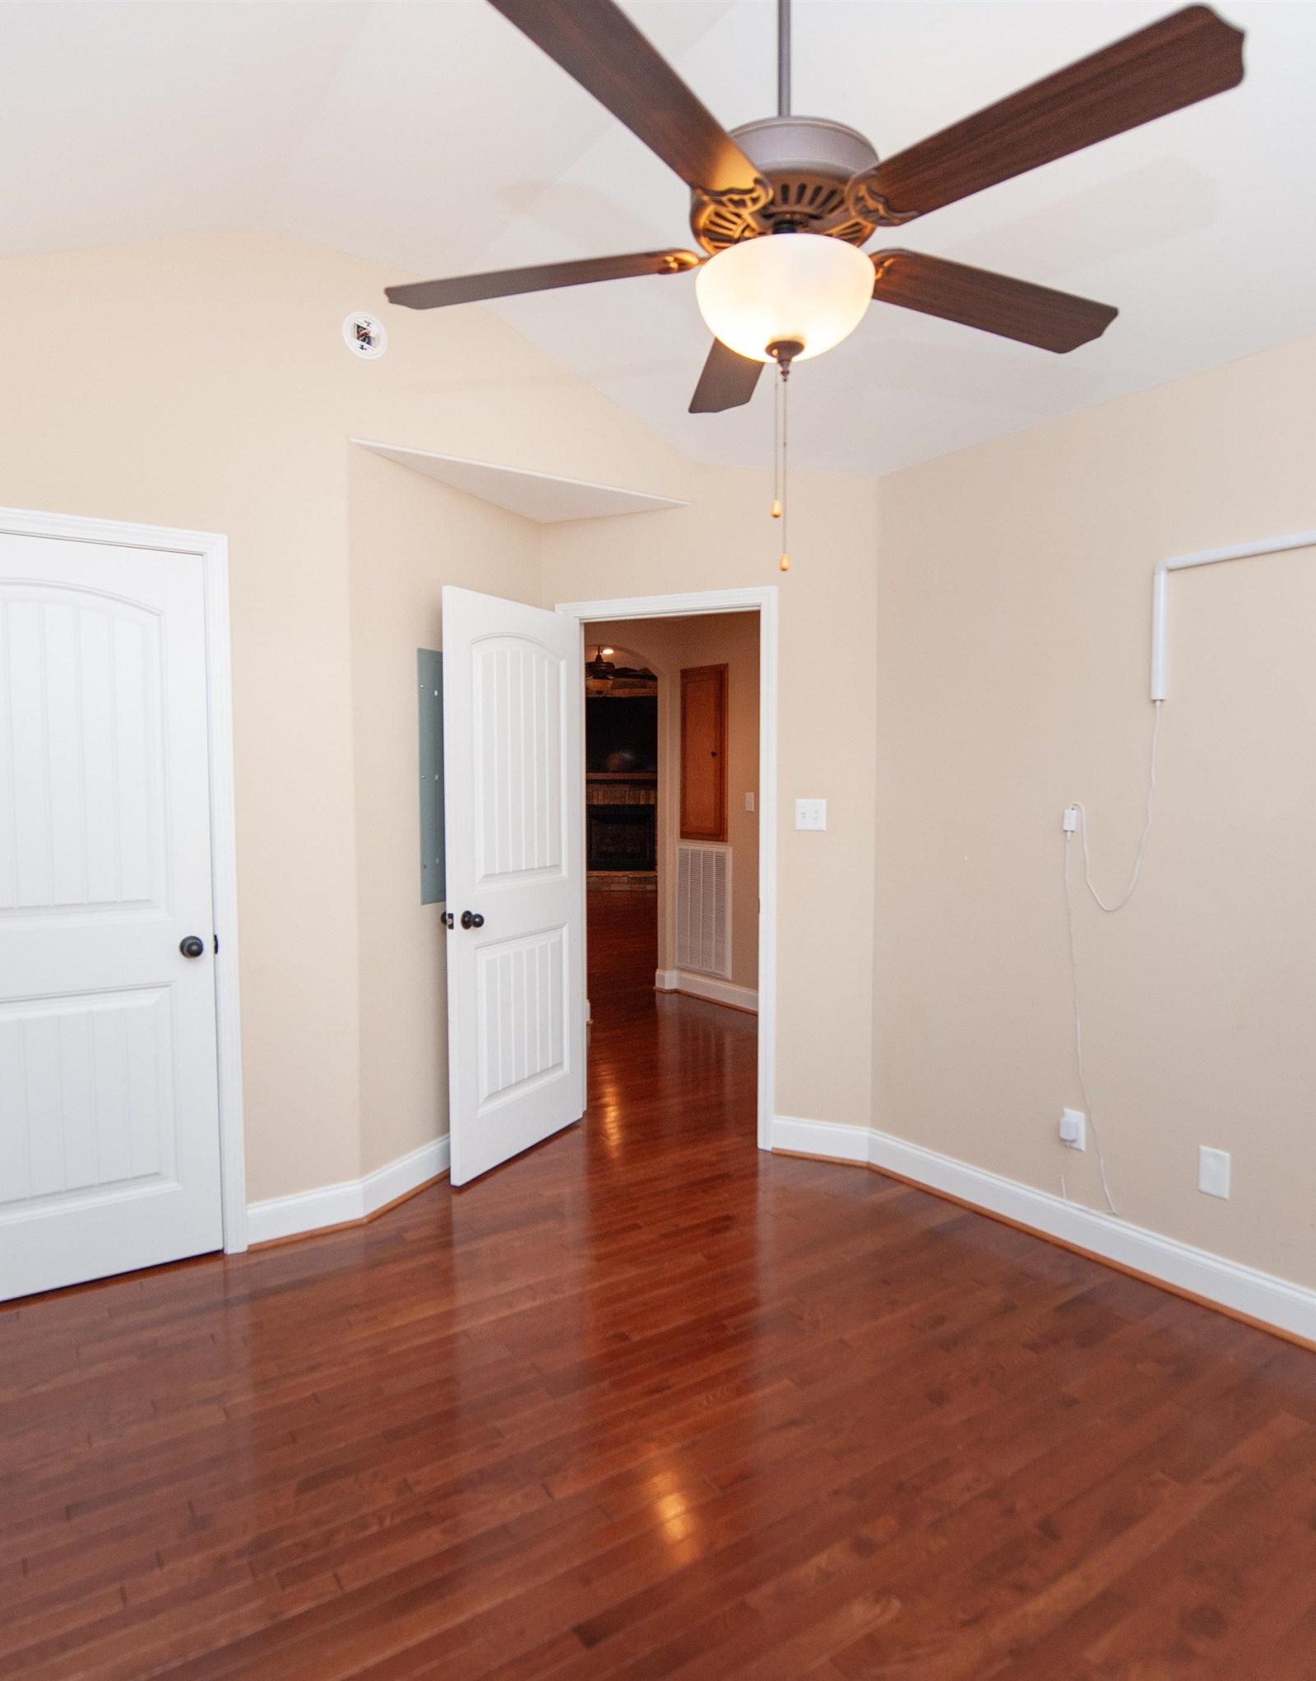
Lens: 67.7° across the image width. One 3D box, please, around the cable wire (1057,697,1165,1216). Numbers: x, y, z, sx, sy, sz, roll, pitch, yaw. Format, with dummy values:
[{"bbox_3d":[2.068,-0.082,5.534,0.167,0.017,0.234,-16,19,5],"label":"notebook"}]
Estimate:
[{"bbox_3d":[1.301,0.346,2.876,0.035,1.510,0.275,-3,4,-37],"label":"cable wire"}]

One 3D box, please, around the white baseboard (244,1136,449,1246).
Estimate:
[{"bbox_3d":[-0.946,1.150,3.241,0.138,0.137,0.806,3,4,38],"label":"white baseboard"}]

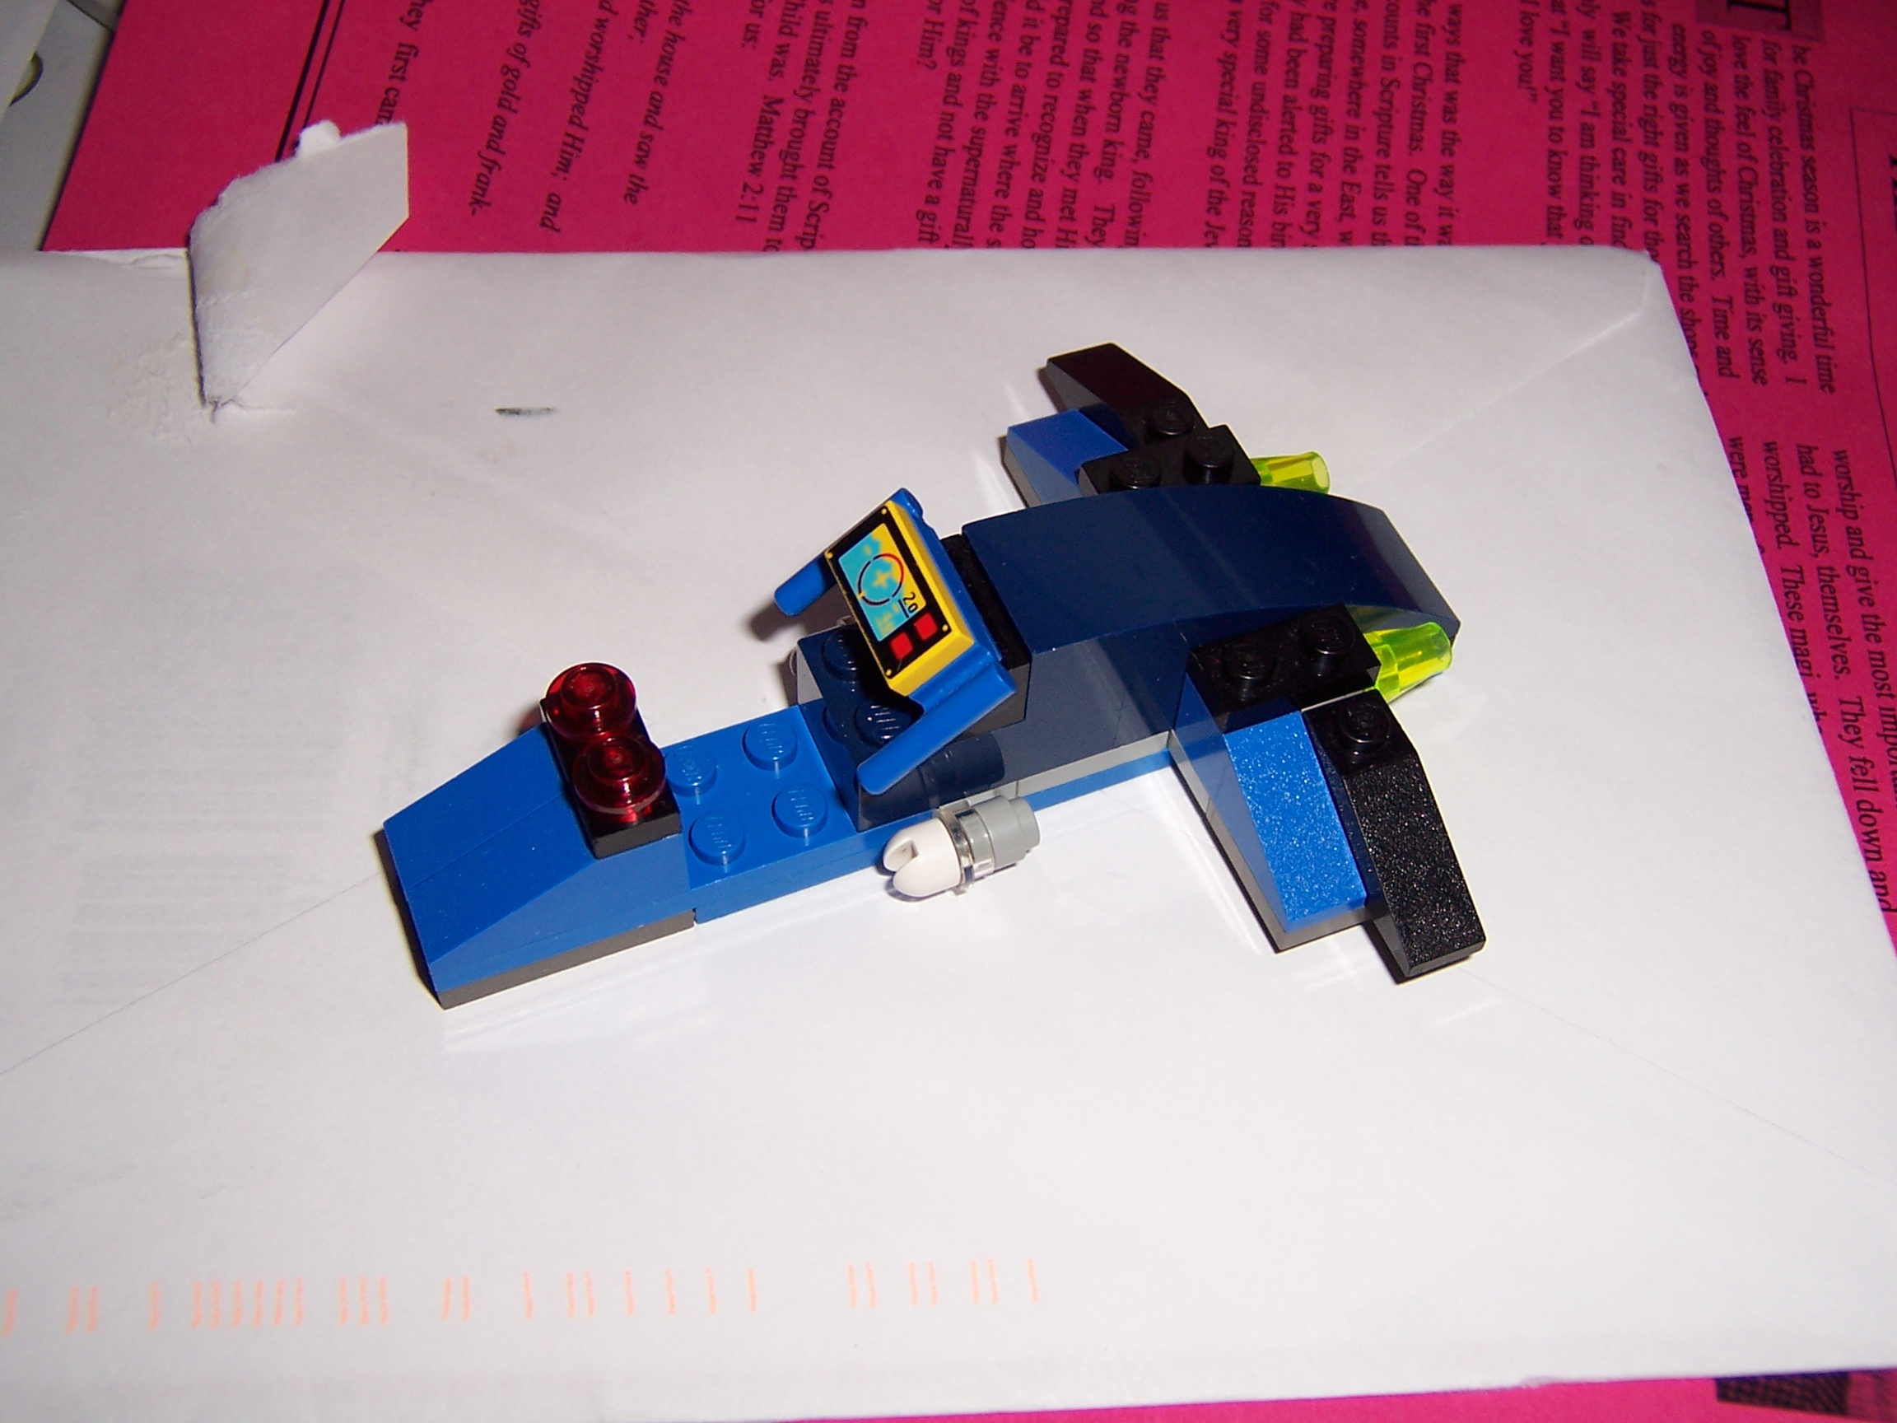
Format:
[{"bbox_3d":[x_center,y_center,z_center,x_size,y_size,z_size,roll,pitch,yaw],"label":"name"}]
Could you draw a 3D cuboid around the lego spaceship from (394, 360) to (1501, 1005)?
[{"bbox_3d":[0.000,-0.003,0.203,0.104,0.029,0.080,-18,56,-15],"label":"lego spaceship"}]

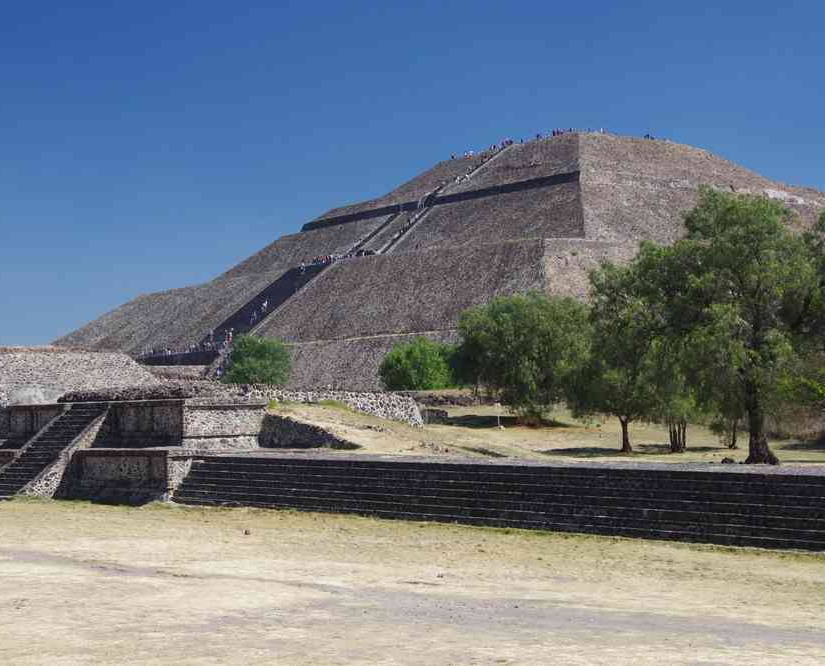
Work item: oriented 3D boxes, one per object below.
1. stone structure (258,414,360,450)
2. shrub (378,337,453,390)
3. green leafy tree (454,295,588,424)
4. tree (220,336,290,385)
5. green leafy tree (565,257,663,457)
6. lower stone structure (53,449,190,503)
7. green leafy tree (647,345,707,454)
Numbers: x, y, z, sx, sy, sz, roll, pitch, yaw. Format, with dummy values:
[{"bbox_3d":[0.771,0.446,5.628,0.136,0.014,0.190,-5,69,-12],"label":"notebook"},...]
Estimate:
[{"bbox_3d":[-4.529,4.643,82.536,1.500,1.650,8.000,2,-4,-34],"label":"stone structure"},{"bbox_3d":[0.288,2.348,127.992,5.622,4.192,5.341,0,-3,0],"label":"shrub"},{"bbox_3d":[6.690,1.540,107.997,8.149,8.006,7.742,0,-3,4],"label":"green leafy tree"},{"bbox_3d":[-11.244,2.282,127.985,5.045,4.348,4.793,0,-3,-5],"label":"tree"},{"bbox_3d":[9.602,1.159,84.000,4.966,8.987,4.718,0,-3,7],"label":"green leafy tree"},{"bbox_3d":[-13.913,6.867,85.866,2.200,2.450,11.800,2,-4,-34],"label":"lower stone structure"},{"bbox_3d":[12.833,3.220,86.000,3.051,5.327,2.898,0,-3,8],"label":"green leafy tree"}]

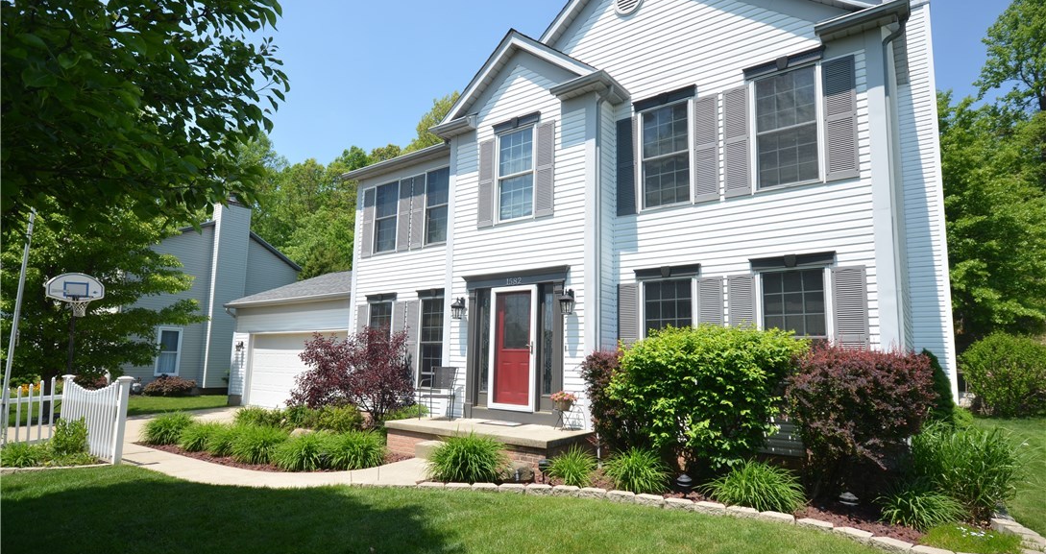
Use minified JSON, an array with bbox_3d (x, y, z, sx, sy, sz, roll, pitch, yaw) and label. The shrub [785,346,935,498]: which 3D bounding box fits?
[{"bbox_3d":[3.484,1.581,5.847,1.380,1.590,1.250,-5,-10,39],"label":"shrub"}]

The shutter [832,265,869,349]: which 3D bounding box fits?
[{"bbox_3d":[4.038,0.772,6.741,0.359,1.820,0.050,-6,-11,38],"label":"shutter"}]

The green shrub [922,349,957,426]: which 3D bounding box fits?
[{"bbox_3d":[4.740,1.671,6.401,0.650,1.680,0.700,-5,-10,39],"label":"green shrub"}]

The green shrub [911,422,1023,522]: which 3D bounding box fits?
[{"bbox_3d":[4.396,1.888,5.444,0.980,0.910,0.950,-5,-10,39],"label":"green shrub"}]

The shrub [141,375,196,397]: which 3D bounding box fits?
[{"bbox_3d":[-13.833,4.266,21.500,1.300,0.800,1.850,-5,-10,38],"label":"shrub"}]

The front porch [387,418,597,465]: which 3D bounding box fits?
[{"bbox_3d":[-0.575,2.548,8.488,3.050,0.450,1.290,-5,-10,39],"label":"front porch"}]

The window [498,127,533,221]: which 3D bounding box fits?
[{"bbox_3d":[-0.157,-1.800,9.745,0.834,1.670,0.100,-6,-11,38],"label":"window"}]

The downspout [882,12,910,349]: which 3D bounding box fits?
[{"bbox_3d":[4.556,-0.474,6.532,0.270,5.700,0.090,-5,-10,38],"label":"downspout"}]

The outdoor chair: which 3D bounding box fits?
[{"bbox_3d":[-1.443,2.008,9.516,0.560,0.920,0.580,0,-8,7],"label":"outdoor chair"}]

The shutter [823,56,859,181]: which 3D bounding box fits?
[{"bbox_3d":[4.133,-2.073,7.169,0.373,1.664,0.050,-6,-11,38],"label":"shutter"}]

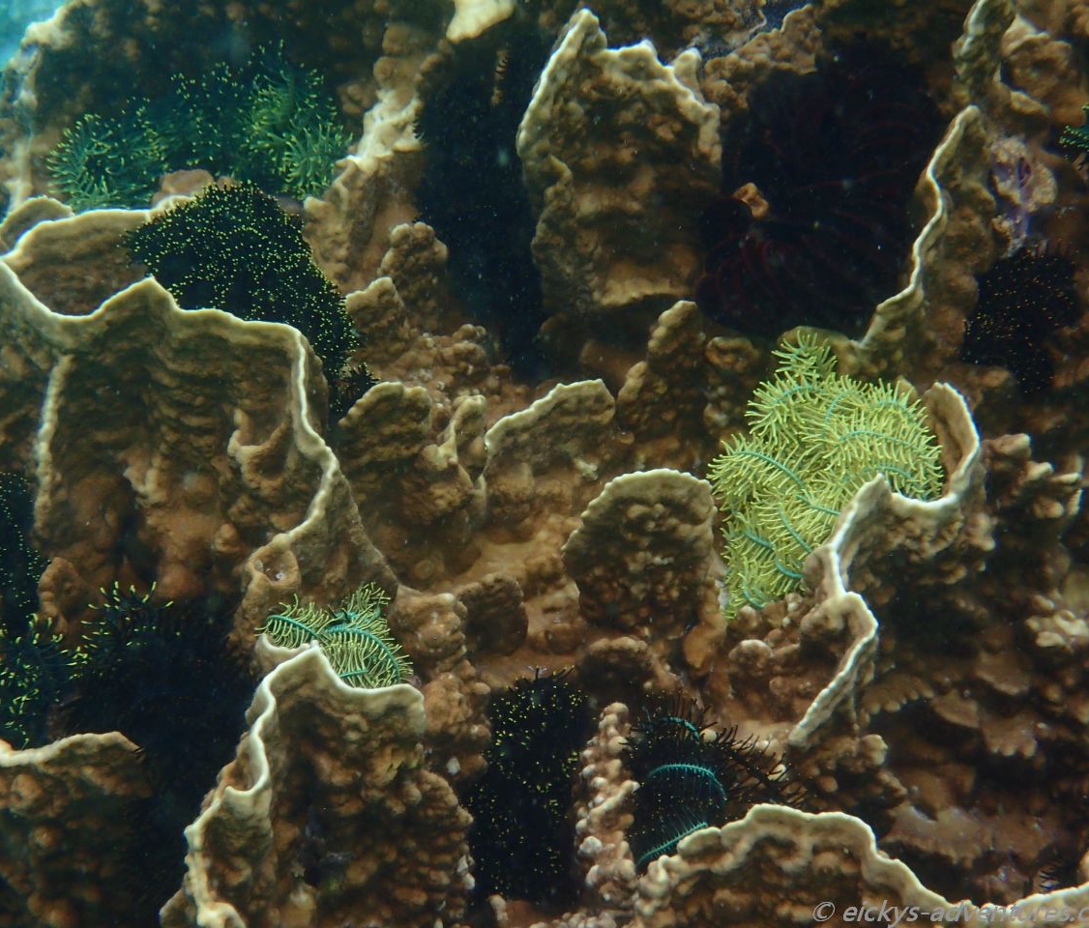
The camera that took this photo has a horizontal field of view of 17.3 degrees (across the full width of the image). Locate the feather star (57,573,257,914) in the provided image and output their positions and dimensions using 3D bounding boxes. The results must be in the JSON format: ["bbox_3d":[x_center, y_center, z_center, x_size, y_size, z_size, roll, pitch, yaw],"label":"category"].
[{"bbox_3d":[-0.242,0.180,2.250,0.123,0.182,0.111,0,24,0],"label":"feather star"}]

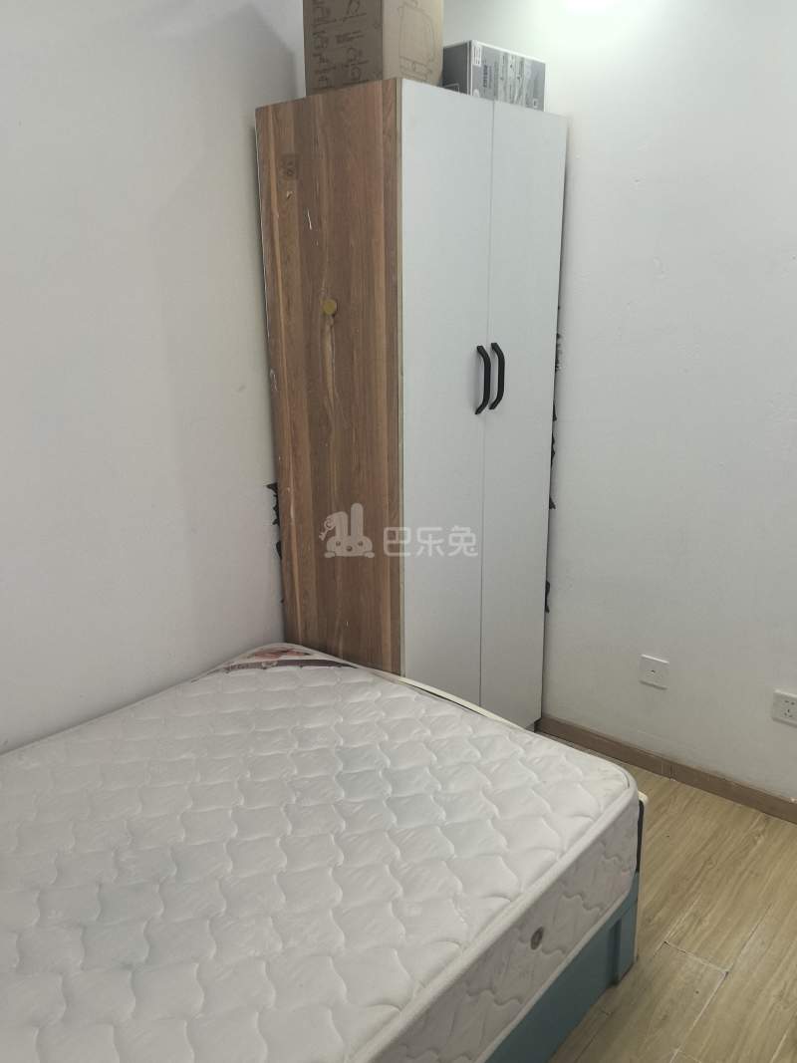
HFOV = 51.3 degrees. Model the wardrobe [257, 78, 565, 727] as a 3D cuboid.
[{"bbox_3d":[0.061,-0.194,2.408,0.495,1.845,0.670,14,22,41],"label":"wardrobe"}]

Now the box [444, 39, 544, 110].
[{"bbox_3d":[0.205,-1.163,2.174,0.210,0.132,0.322,14,22,40],"label":"box"}]

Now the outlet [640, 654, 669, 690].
[{"bbox_3d":[0.767,0.420,2.484,0.086,0.086,0.010,14,22,40],"label":"outlet"}]

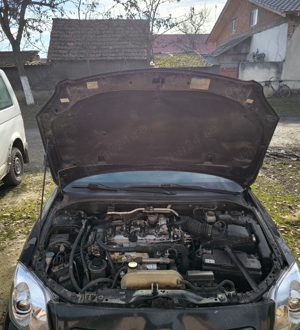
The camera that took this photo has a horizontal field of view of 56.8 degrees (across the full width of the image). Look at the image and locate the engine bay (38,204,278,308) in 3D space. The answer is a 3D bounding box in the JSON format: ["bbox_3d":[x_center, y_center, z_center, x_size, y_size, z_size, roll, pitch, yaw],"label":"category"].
[{"bbox_3d":[0.030,0.522,1.508,1.150,0.420,0.720,0,17,-1],"label":"engine bay"}]

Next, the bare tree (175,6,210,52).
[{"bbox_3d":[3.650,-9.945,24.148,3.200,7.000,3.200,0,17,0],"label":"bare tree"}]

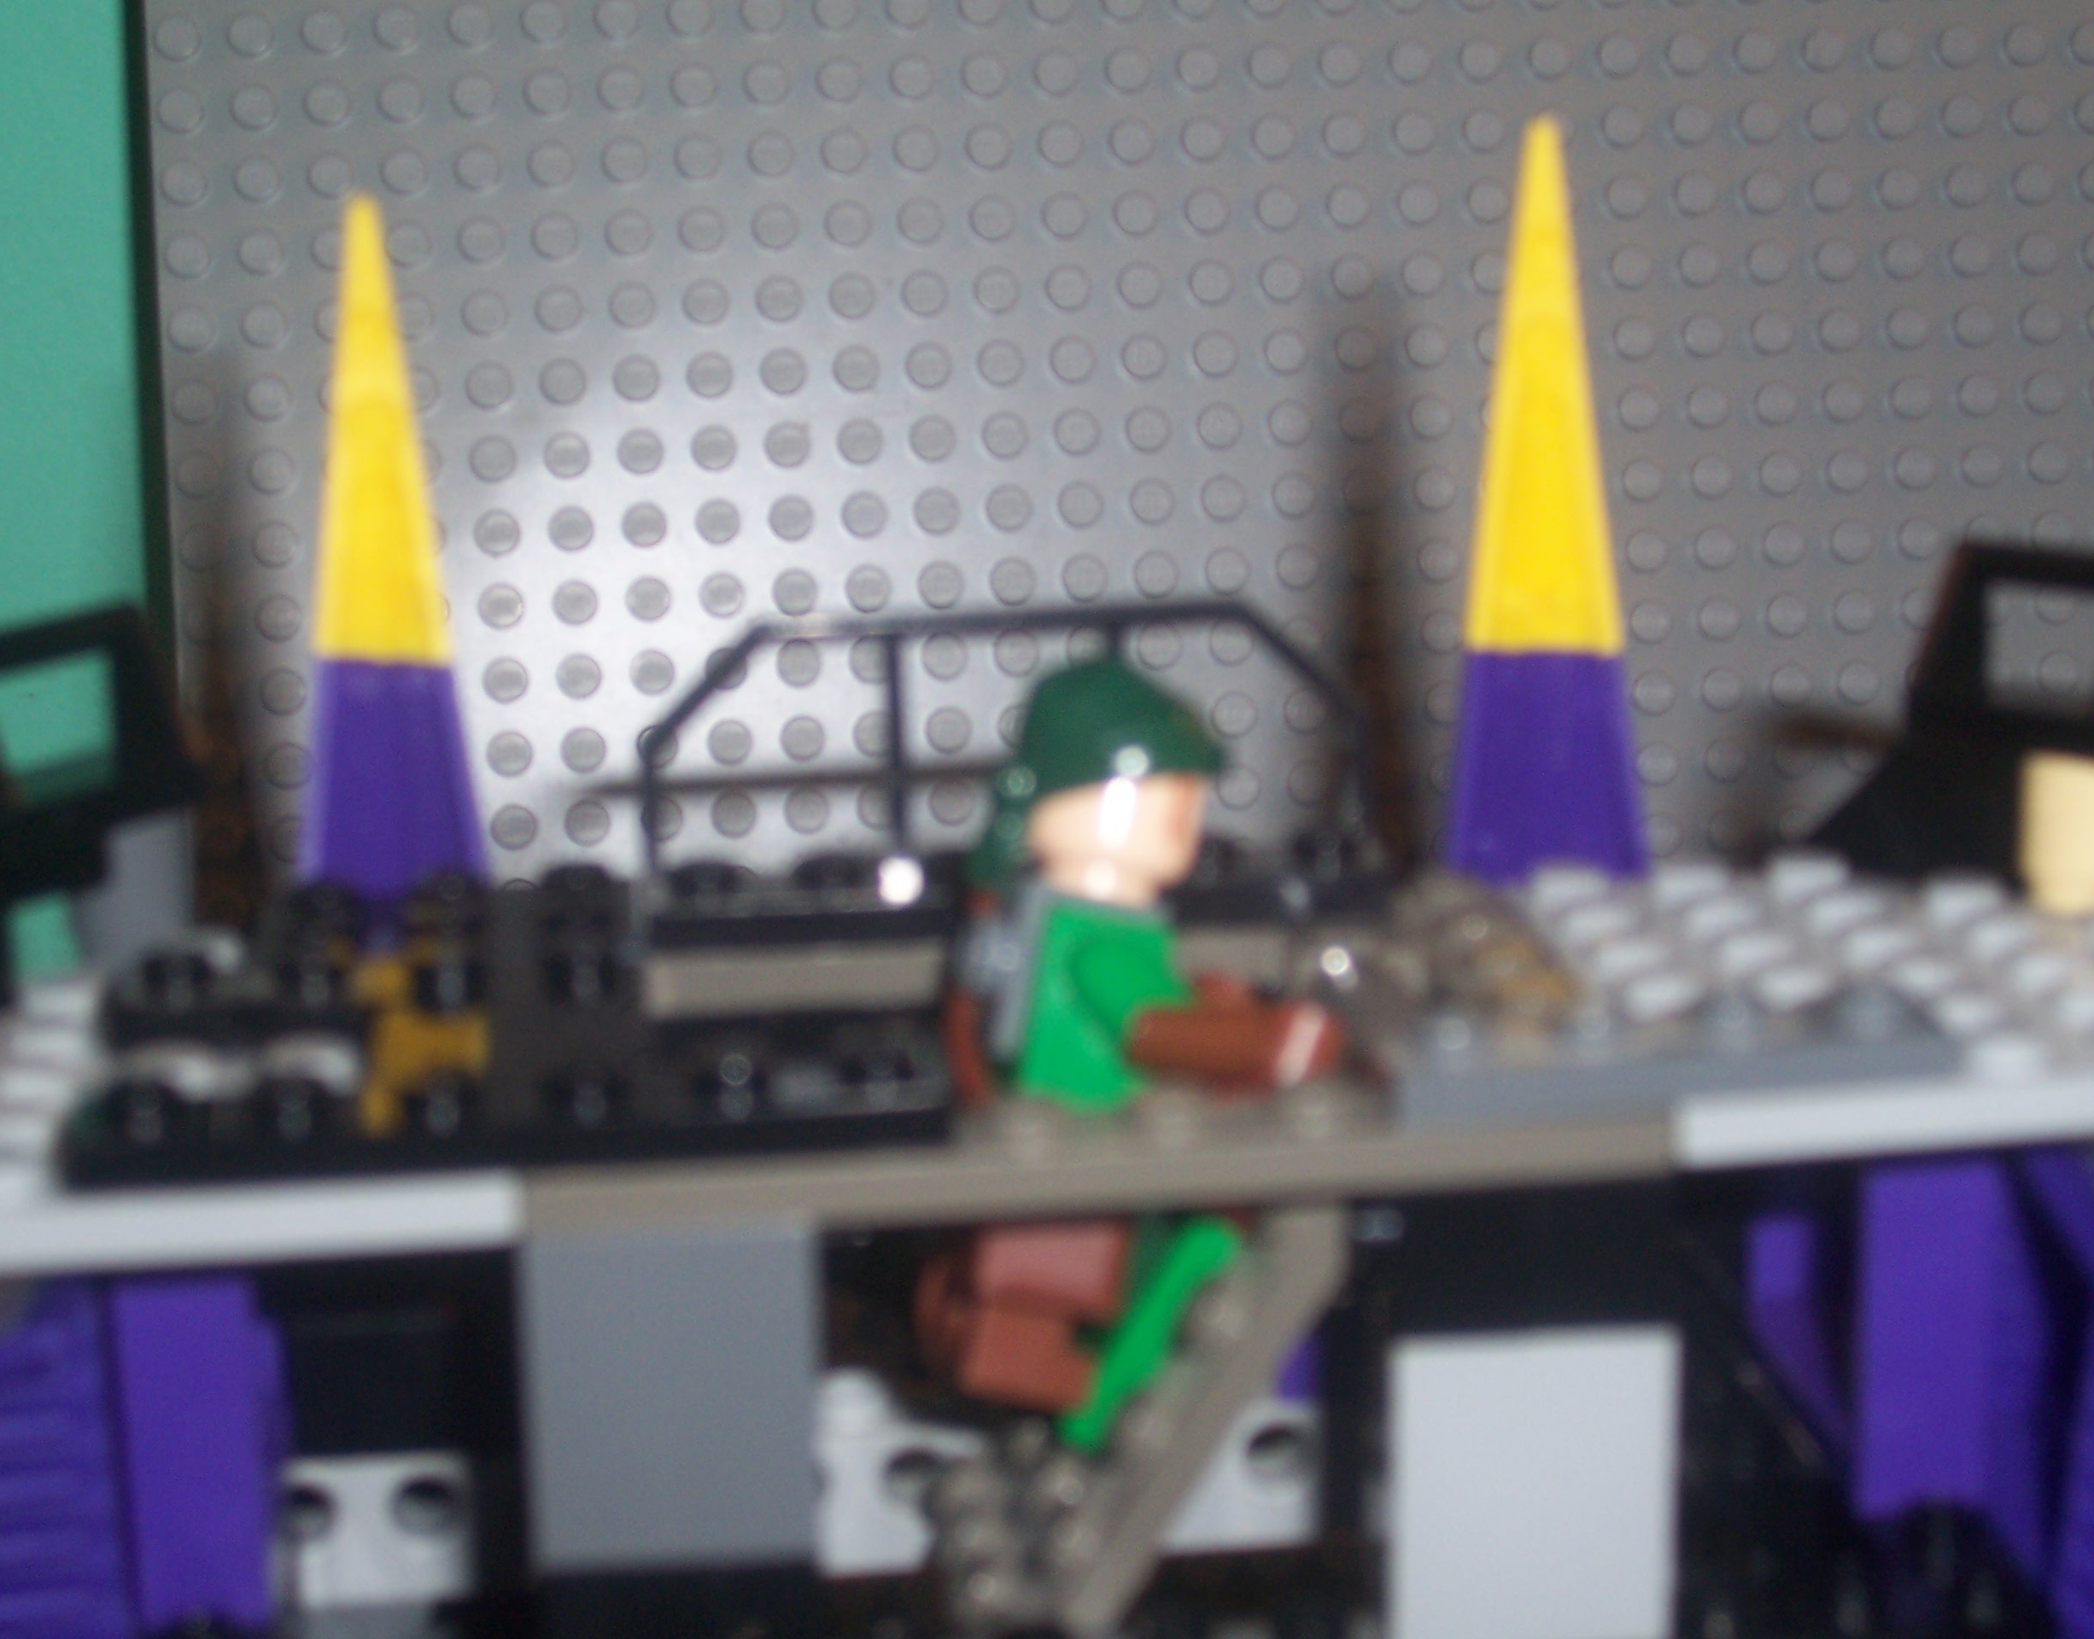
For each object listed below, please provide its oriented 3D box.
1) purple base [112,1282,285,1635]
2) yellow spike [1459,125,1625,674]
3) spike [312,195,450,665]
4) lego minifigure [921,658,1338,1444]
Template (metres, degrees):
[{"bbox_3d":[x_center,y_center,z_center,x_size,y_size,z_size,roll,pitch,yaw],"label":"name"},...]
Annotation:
[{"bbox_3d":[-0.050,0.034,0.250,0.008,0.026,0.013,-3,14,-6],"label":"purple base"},{"bbox_3d":[0.033,-0.029,0.278,0.011,0.035,0.010,-3,14,-6],"label":"yellow spike"},{"bbox_3d":[-0.045,-0.026,0.277,0.009,0.030,0.009,-3,14,-6],"label":"spike"},{"bbox_3d":[0.005,0.013,0.244,0.021,0.043,0.020,1,14,-11],"label":"lego minifigure"}]

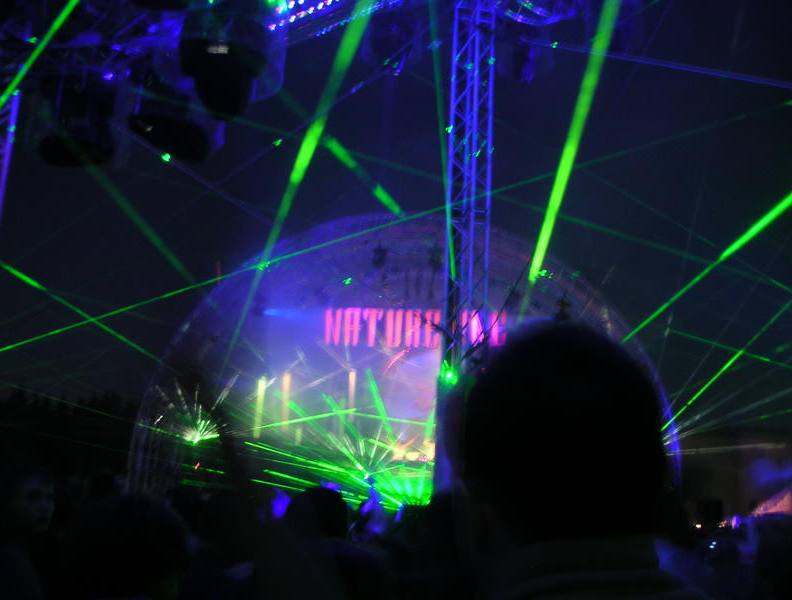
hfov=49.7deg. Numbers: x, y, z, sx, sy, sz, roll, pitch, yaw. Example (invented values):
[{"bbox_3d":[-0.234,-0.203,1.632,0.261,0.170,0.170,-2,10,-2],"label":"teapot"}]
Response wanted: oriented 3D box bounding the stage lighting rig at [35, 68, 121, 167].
[{"bbox_3d":[-2.198,-1.259,5.900,0.500,0.560,0.420,5,-14,-9],"label":"stage lighting rig"}]

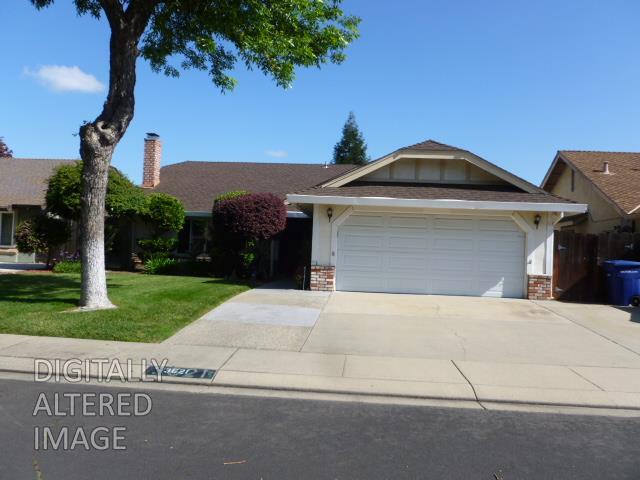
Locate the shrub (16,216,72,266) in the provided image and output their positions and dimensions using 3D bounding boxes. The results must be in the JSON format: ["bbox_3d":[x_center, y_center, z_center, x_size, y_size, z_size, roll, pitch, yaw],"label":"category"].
[{"bbox_3d":[-9.434,0.017,17.600,1.900,1.800,1.600,1,0,5],"label":"shrub"}]

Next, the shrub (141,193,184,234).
[{"bbox_3d":[-5.476,-0.921,18.000,1.550,1.500,1.450,1,0,5],"label":"shrub"}]

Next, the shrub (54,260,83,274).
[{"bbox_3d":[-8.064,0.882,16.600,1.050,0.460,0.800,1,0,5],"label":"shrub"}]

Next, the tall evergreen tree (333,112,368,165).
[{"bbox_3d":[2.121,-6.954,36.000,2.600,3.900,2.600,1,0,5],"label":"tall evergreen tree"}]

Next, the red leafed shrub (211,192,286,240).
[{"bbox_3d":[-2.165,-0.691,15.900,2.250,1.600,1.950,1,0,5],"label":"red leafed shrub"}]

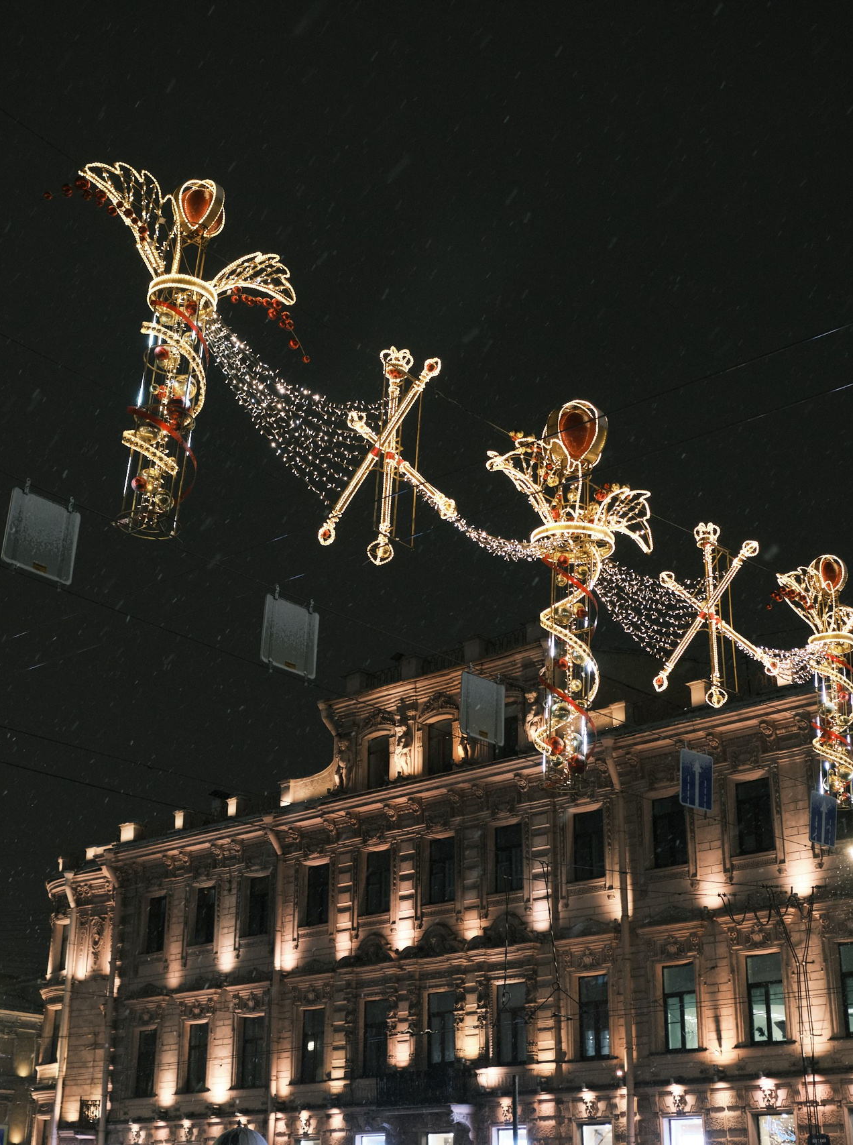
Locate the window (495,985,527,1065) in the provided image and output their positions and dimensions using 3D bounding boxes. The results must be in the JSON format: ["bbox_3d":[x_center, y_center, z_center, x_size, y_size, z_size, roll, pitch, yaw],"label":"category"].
[{"bbox_3d":[2.282,12.081,44.731,1.027,2.062,0.200,-18,-29,38],"label":"window"}]

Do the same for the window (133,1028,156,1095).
[{"bbox_3d":[-8.947,15.730,53.547,1.020,2.036,0.200,-19,-29,39],"label":"window"}]

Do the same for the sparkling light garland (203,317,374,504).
[{"bbox_3d":[-1.379,-1.588,17.329,0.450,1.400,2.600,-18,-29,38],"label":"sparkling light garland"}]

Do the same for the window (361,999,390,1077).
[{"bbox_3d":[-1.488,13.130,47.117,1.030,2.066,0.200,-19,-29,39],"label":"window"}]

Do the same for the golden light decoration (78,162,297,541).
[{"bbox_3d":[-2.404,-2.211,16.424,1.000,3.990,2.817,-19,-29,39],"label":"golden light decoration"}]

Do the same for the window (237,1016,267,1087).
[{"bbox_3d":[-5.294,14.569,50.678,1.104,2.079,0.180,-18,-29,38],"label":"window"}]

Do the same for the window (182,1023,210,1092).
[{"bbox_3d":[-7.110,15.111,51.992,1.000,2.036,0.200,-19,-29,39],"label":"window"}]

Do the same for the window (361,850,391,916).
[{"bbox_3d":[-1.506,9.172,49.336,1.101,1.841,0.180,-18,-29,38],"label":"window"}]

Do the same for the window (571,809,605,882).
[{"bbox_3d":[4.296,7.294,44.634,1.053,1.806,0.180,-18,-29,38],"label":"window"}]

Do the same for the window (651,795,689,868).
[{"bbox_3d":[6.362,6.735,43.394,1.027,1.834,0.200,-18,-29,38],"label":"window"}]

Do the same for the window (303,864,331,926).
[{"bbox_3d":[-3.346,9.941,51.345,1.027,1.834,0.200,-18,-29,38],"label":"window"}]

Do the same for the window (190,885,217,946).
[{"bbox_3d":[-7.193,11.084,53.915,1.079,1.822,0.180,-18,-29,38],"label":"window"}]

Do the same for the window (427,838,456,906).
[{"bbox_3d":[0.437,8.553,47.757,1.077,1.824,0.180,-18,-29,38],"label":"window"}]

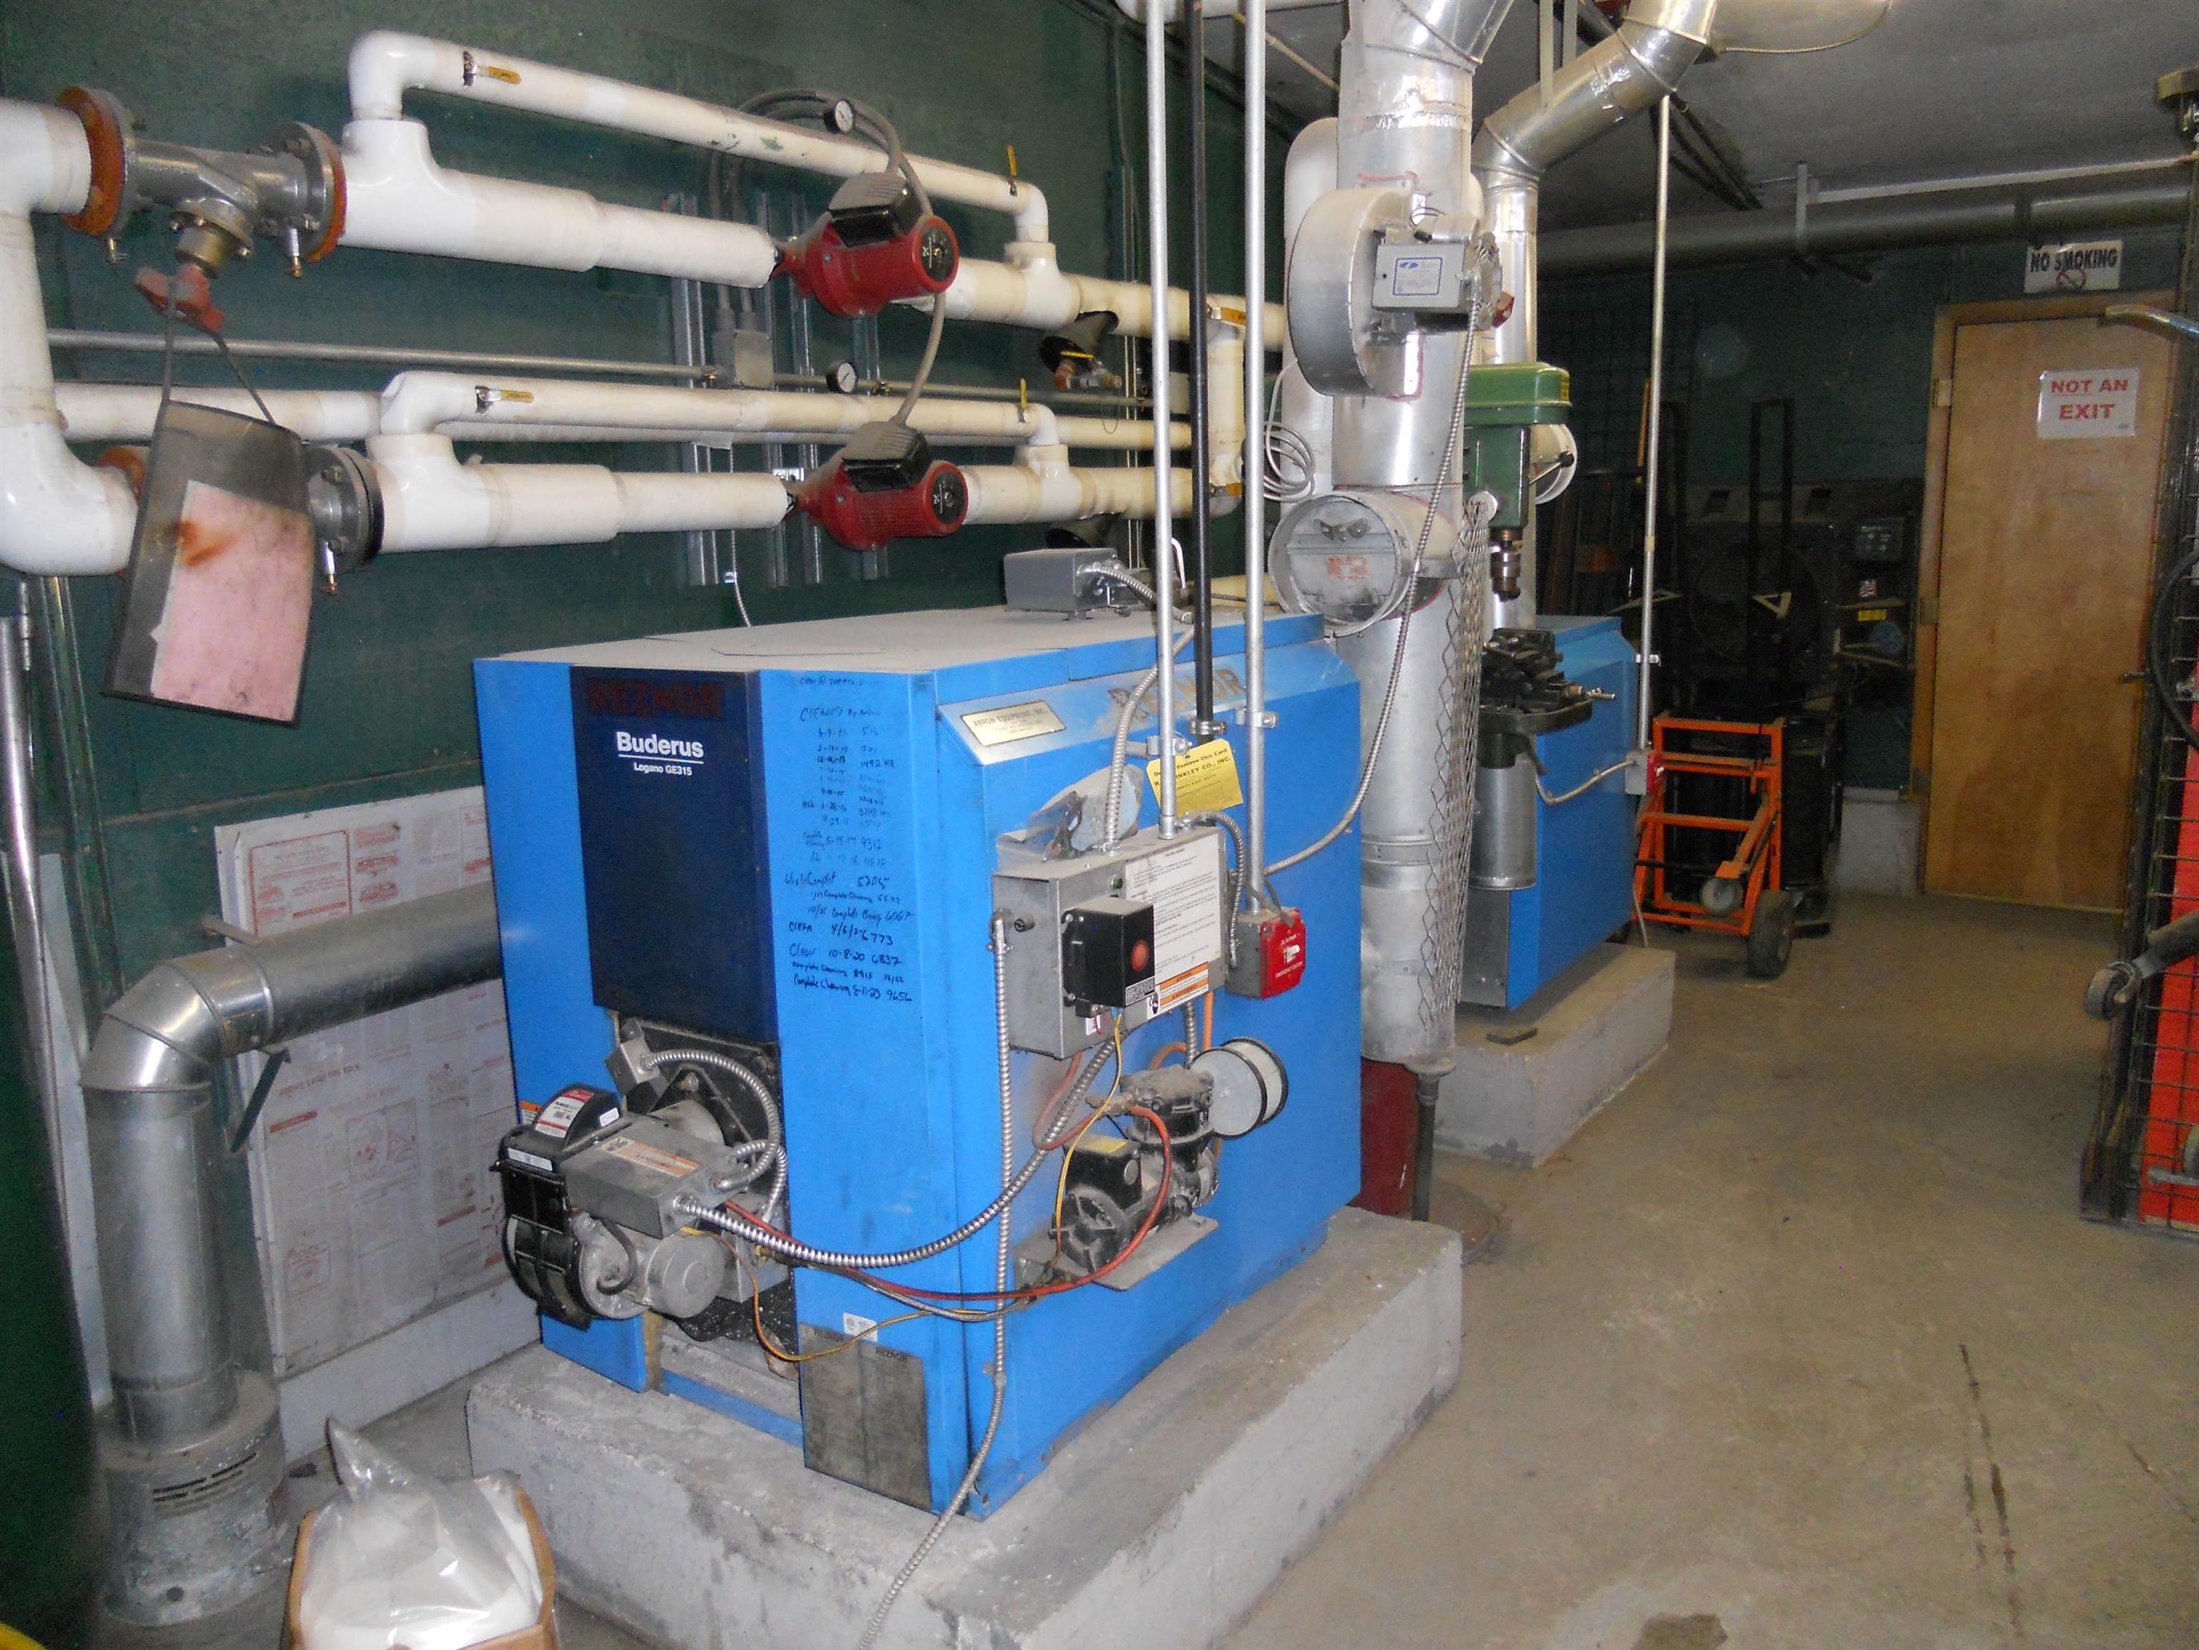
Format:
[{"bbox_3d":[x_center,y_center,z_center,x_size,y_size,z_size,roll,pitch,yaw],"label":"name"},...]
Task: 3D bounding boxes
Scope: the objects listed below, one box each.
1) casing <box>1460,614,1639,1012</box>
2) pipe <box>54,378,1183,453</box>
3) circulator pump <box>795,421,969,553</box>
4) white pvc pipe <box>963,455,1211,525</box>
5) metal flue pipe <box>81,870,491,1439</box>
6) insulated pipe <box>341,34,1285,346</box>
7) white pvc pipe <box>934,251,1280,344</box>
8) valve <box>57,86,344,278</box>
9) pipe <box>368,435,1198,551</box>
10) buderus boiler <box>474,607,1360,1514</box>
[{"bbox_3d":[0.919,-0.099,4.689,0.800,0.882,1.043,6,13,34],"label":"casing"},{"bbox_3d":[-0.580,-0.787,3.421,0.090,0.095,2.950,6,13,34],"label":"pipe"},{"bbox_3d":[-0.415,-0.632,3.249,0.350,0.245,0.265,6,13,34],"label":"circulator pump"},{"bbox_3d":[-0.056,-0.765,3.932,0.130,0.160,1.200,6,13,34],"label":"white pvc pipe"},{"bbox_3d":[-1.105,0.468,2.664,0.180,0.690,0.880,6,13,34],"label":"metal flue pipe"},{"bbox_3d":[-0.283,-1.194,3.533,0.140,0.300,2.800,6,13,34],"label":"insulated pipe"},{"bbox_3d":[0.050,-1.252,4.019,0.130,0.200,1.620,6,13,34],"label":"white pvc pipe"},{"bbox_3d":[-1.152,-0.824,2.268,0.225,0.255,0.350,6,13,34],"label":"valve"},{"bbox_3d":[-0.391,-0.675,3.449,0.140,0.185,2.390,6,13,34],"label":"pipe"},{"bbox_3d":[-0.217,0.230,2.638,0.860,1.040,0.995,6,13,34],"label":"buderus boiler"}]

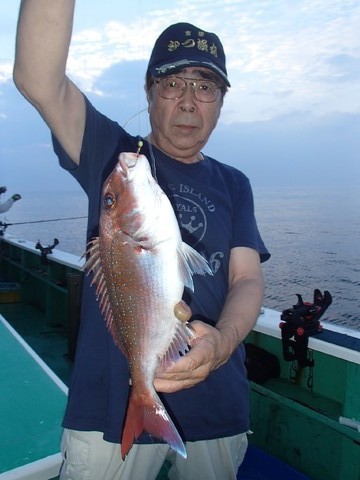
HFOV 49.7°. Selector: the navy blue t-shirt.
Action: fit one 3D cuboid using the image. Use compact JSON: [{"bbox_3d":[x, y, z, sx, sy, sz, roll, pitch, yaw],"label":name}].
[{"bbox_3d":[-0.028,0.055,0.900,0.500,0.730,0.300,-2,8,-12],"label":"navy blue t-shirt"}]

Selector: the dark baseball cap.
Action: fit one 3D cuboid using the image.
[{"bbox_3d":[0.017,-0.397,0.850,0.178,0.152,0.262,1,10,-9],"label":"dark baseball cap"}]

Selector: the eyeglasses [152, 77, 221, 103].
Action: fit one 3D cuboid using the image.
[{"bbox_3d":[0.006,-0.309,0.836,0.138,0.050,0.140,1,10,-9],"label":"eyeglasses"}]

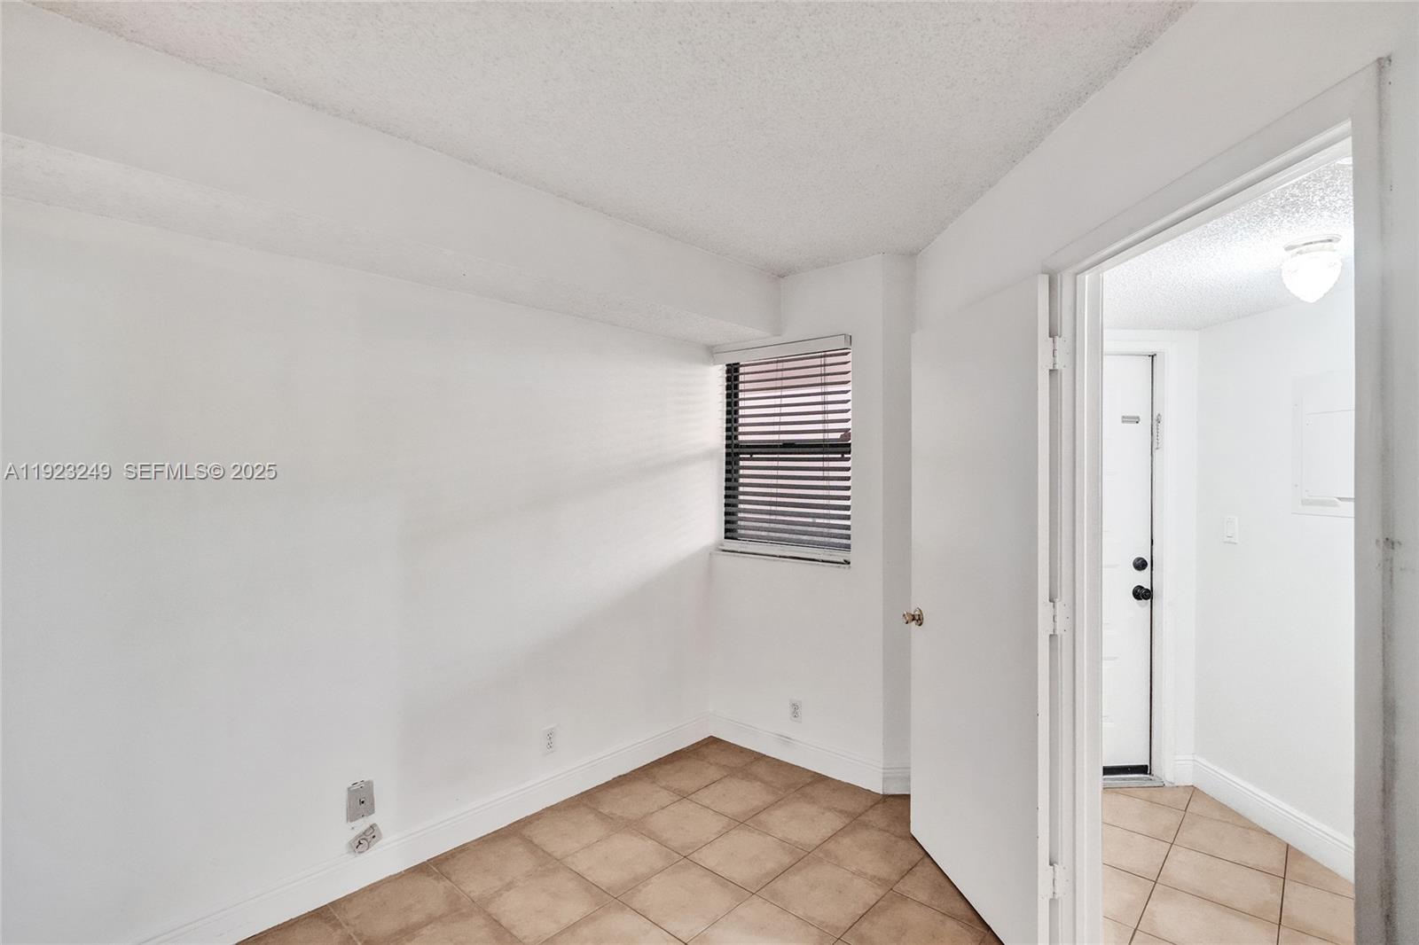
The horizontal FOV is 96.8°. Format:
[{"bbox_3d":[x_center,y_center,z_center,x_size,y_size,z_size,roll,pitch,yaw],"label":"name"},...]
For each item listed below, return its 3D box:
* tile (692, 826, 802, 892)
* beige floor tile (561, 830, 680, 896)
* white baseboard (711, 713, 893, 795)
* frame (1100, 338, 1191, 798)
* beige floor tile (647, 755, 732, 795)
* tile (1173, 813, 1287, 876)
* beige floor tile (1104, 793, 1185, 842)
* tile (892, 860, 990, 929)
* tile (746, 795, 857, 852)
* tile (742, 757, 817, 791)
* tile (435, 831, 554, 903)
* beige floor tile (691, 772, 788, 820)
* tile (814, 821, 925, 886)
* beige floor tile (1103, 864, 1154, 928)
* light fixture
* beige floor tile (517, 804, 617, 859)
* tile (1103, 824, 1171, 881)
[{"bbox_3d":[0.149,1.479,2.427,0.325,0.010,0.325,0,-1,42],"label":"tile"},{"bbox_3d":[-0.336,1.502,2.442,0.335,0.010,0.335,-1,-1,42],"label":"beige floor tile"},{"bbox_3d":[0.417,1.439,3.284,1.044,0.140,0.016,-1,-1,40],"label":"white baseboard"},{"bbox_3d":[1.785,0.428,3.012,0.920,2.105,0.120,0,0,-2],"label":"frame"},{"bbox_3d":[-0.105,1.484,3.084,0.310,0.010,0.325,0,-1,42],"label":"beige floor tile"},{"bbox_3d":[2.111,1.504,2.553,0.335,0.010,0.335,-1,-1,43],"label":"tile"},{"bbox_3d":[1.798,1.455,2.686,0.330,0.010,0.330,0,0,44],"label":"beige floor tile"},{"bbox_3d":[0.892,1.499,2.266,0.335,0.010,0.335,-1,-1,43],"label":"tile"},{"bbox_3d":[0.377,1.455,2.623,0.330,0.010,0.330,0,0,42],"label":"tile"},{"bbox_3d":[0.347,1.455,3.030,0.330,0.010,0.290,0,0,42],"label":"tile"},{"bbox_3d":[-0.792,1.455,2.340,0.330,0.010,0.330,0,0,42],"label":"tile"},{"bbox_3d":[0.131,1.483,2.880,0.325,0.010,0.325,0,-1,42],"label":"beige floor tile"},{"bbox_3d":[0.638,1.502,2.486,0.335,0.010,0.335,-1,-1,42],"label":"tile"},{"bbox_3d":[1.381,1.500,2.288,0.335,0.010,0.335,-1,-1,43],"label":"beige floor tile"},{"bbox_3d":[1.783,-0.593,1.868,0.128,0.175,0.128,0,0,-2],"label":"light fixture"},{"bbox_3d":[-0.564,1.480,2.599,0.315,0.010,0.325,0,-1,42],"label":"beige floor tile"},{"bbox_3d":[1.569,1.455,2.451,0.330,0.010,0.330,0,0,44],"label":"tile"}]

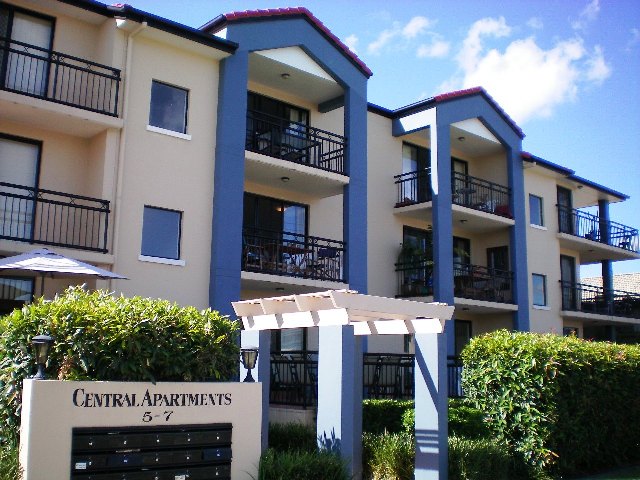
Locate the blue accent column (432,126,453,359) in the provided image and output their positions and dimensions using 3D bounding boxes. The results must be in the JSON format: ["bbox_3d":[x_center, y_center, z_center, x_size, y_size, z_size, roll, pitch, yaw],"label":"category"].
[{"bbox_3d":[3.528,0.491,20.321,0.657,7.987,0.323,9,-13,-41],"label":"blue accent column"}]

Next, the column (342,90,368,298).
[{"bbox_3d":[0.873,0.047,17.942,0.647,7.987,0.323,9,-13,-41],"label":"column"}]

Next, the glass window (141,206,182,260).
[{"bbox_3d":[-3.227,-0.131,14.434,0.892,1.029,0.098,9,-13,-41],"label":"glass window"}]

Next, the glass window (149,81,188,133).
[{"bbox_3d":[-3.183,-2.804,14.905,0.882,1.009,0.098,9,-13,-41],"label":"glass window"}]

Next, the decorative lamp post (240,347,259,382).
[{"bbox_3d":[-0.722,1.276,7.200,0.185,0.370,0.185,9,-13,-41],"label":"decorative lamp post"}]

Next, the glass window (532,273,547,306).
[{"bbox_3d":[7.531,1.718,24.067,0.862,1.058,0.098,9,-13,-41],"label":"glass window"}]

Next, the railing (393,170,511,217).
[{"bbox_3d":[4.307,-1.231,22.539,3.675,1.058,2.107,9,-13,-41],"label":"railing"}]

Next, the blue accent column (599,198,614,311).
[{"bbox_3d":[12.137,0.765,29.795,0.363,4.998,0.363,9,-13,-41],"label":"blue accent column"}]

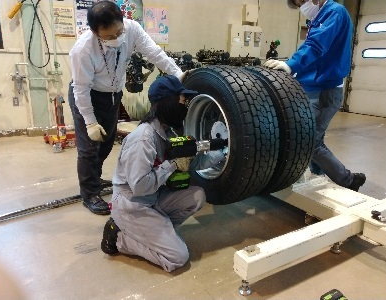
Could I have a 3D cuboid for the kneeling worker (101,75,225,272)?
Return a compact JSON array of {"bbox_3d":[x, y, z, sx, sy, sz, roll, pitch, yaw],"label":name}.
[{"bbox_3d":[-0.154,0.104,1.887,0.840,1.100,0.560,-2,15,-15],"label":"kneeling worker"}]

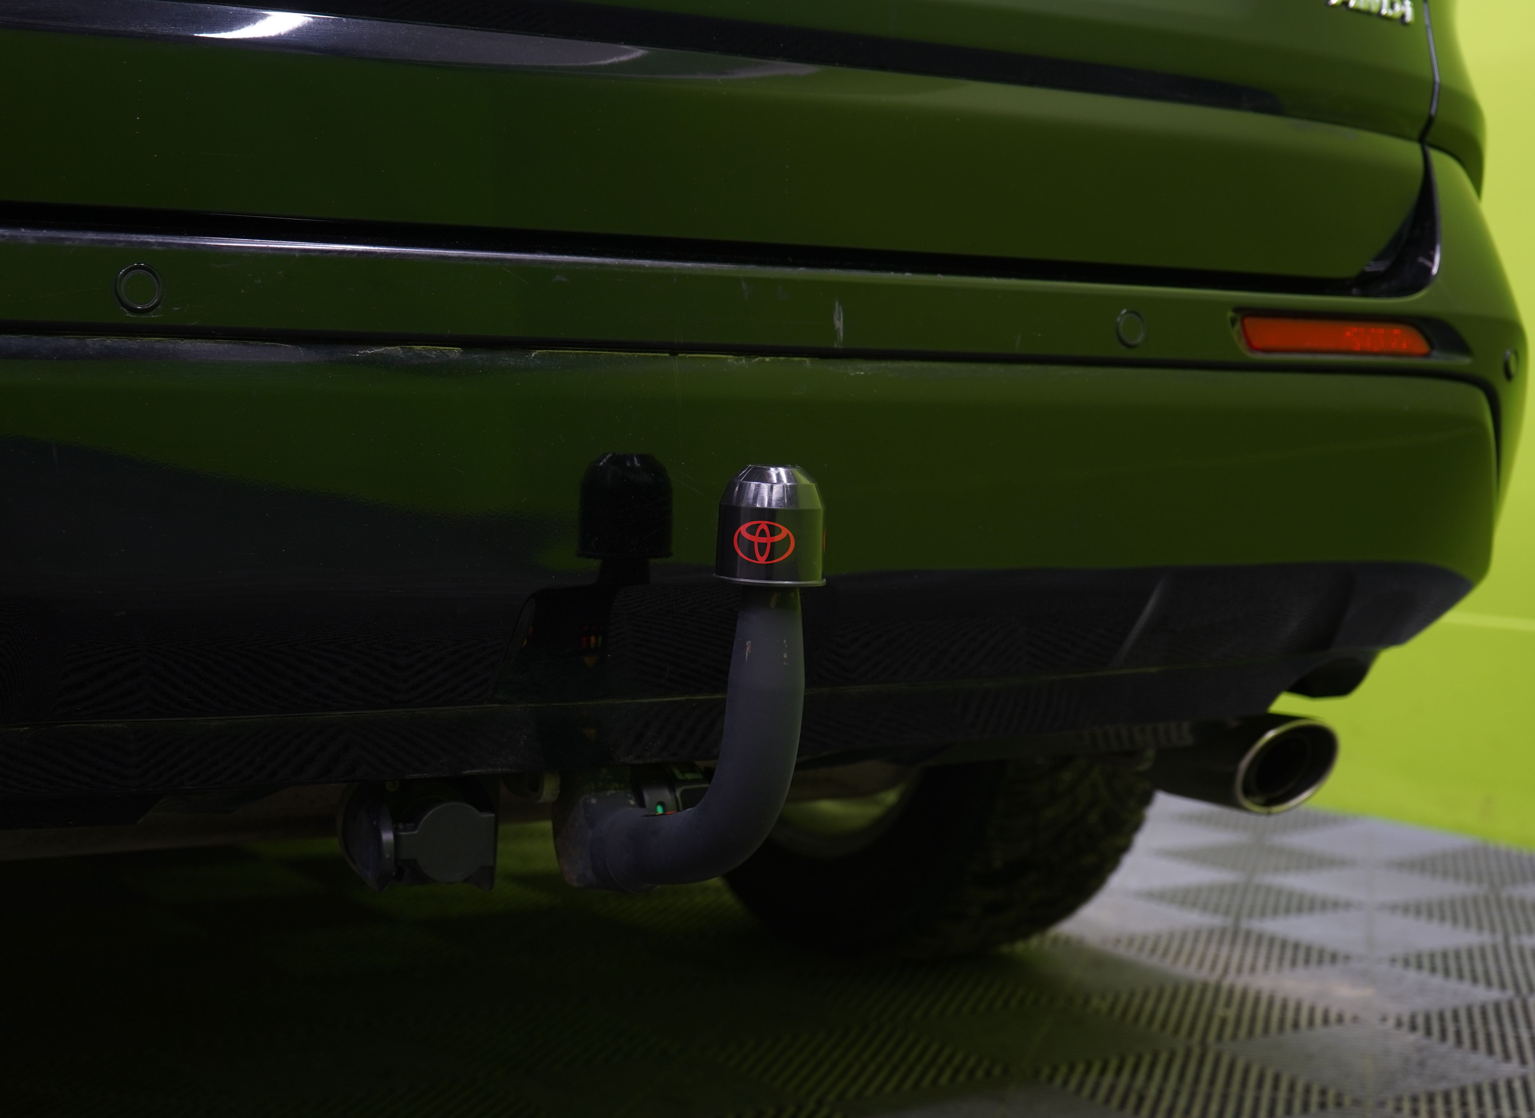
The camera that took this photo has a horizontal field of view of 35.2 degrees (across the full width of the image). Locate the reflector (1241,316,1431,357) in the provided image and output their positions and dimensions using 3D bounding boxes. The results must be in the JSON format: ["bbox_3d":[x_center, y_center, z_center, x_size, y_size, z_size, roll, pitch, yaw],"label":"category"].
[{"bbox_3d":[0.416,-0.163,1.781,0.204,0.027,0.024,-1,4,-36],"label":"reflector"}]

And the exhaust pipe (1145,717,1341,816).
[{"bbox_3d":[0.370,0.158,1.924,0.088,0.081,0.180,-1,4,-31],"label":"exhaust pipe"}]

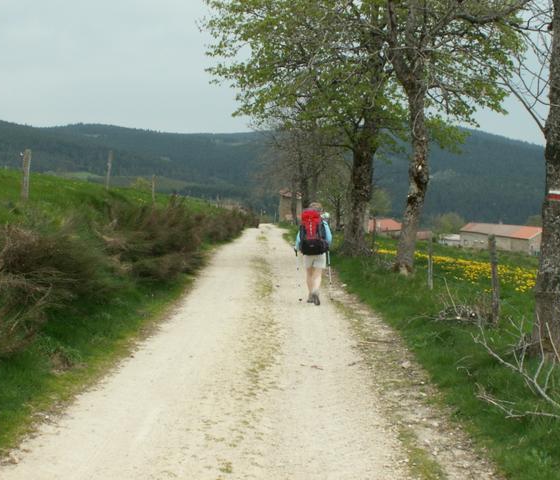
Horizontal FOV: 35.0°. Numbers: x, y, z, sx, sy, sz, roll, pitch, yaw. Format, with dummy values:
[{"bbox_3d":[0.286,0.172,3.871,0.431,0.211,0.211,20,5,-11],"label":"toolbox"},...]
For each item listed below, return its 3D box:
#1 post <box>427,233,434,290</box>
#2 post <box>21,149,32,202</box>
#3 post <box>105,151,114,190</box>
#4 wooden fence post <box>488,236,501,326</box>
[{"bbox_3d":[2.928,0.429,17.300,0.100,1.130,0.100,0,2,0],"label":"post"},{"bbox_3d":[-5.227,-1.340,18.300,0.140,1.120,0.140,3,2,0],"label":"post"},{"bbox_3d":[-4.899,-1.968,25.500,0.120,1.200,0.120,5,2,0],"label":"post"},{"bbox_3d":[2.900,0.548,12.000,0.120,1.250,0.120,-3,2,0],"label":"wooden fence post"}]

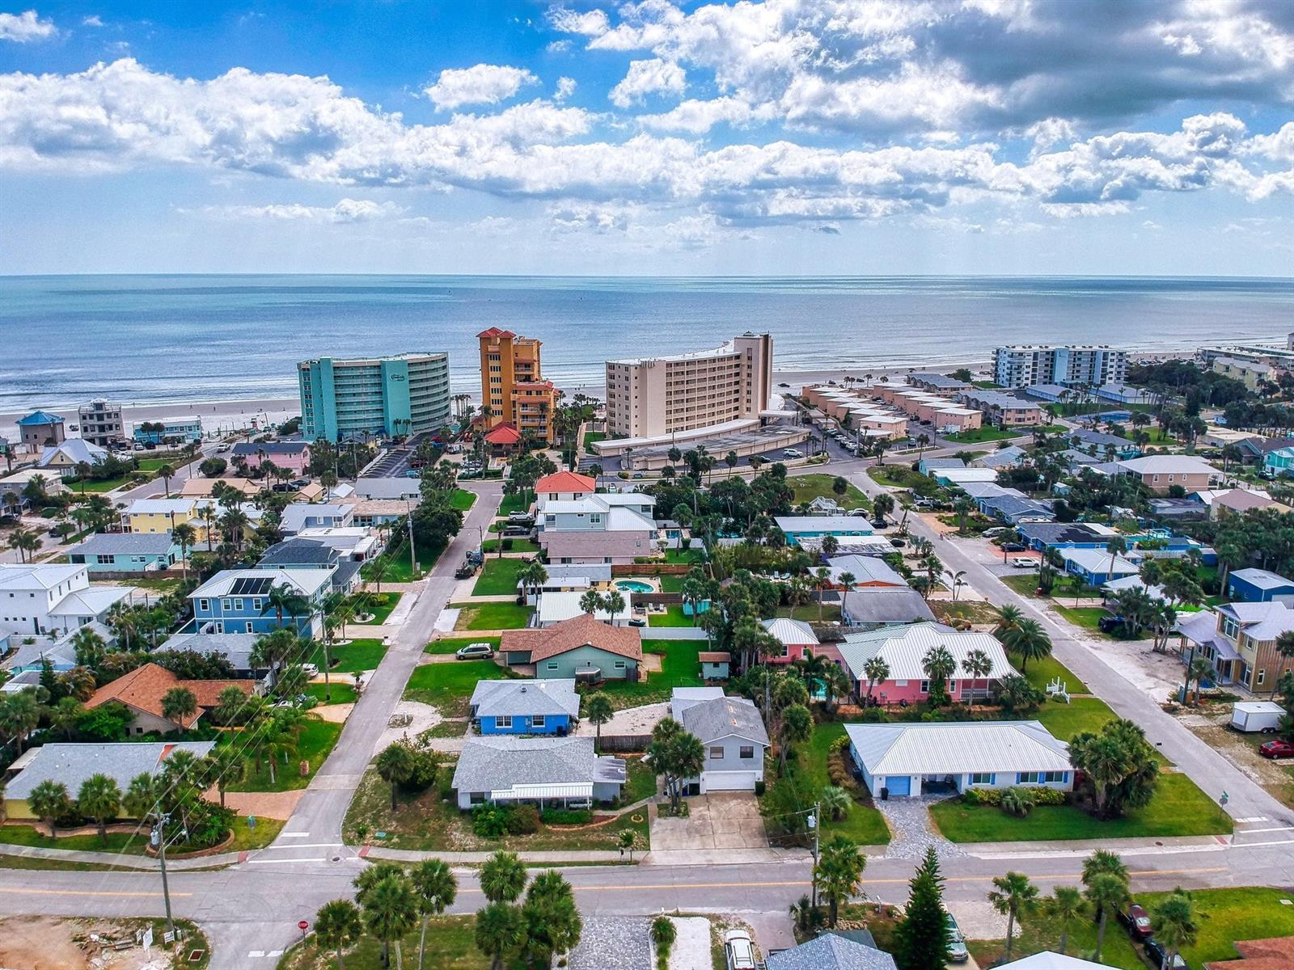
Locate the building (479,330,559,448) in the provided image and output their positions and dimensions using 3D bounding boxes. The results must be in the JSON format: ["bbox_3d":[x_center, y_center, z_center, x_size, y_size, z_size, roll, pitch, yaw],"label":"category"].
[{"bbox_3d":[-36.572,-29.728,271.192,20.900,32.200,22.000,0,13,0],"label":"building"}]

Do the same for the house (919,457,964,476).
[{"bbox_3d":[72.204,-4.237,228.266,9.900,3.800,8.800,0,13,0],"label":"house"}]

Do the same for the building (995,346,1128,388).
[{"bbox_3d":[190.207,-54.369,430.400,53.000,17.400,19.500,0,13,-2],"label":"building"}]

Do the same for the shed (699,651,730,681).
[{"bbox_3d":[8.629,22.927,120.009,3.850,2.900,3.100,0,13,-2],"label":"shed"}]

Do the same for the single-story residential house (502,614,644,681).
[{"bbox_3d":[-9.850,21.810,126.500,18.300,5.300,12.000,0,13,-2],"label":"single-story residential house"}]

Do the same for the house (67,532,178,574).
[{"bbox_3d":[-93.100,11.840,170.280,18.200,5.300,11.200,0,13,-2],"label":"house"}]

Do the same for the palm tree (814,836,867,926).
[{"bbox_3d":[15.200,32.010,75.180,4.300,8.200,4.300,0,13,-2],"label":"palm tree"}]

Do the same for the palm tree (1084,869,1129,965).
[{"bbox_3d":[34.700,32.970,71.300,3.700,8.050,3.700,0,13,-2],"label":"palm tree"}]

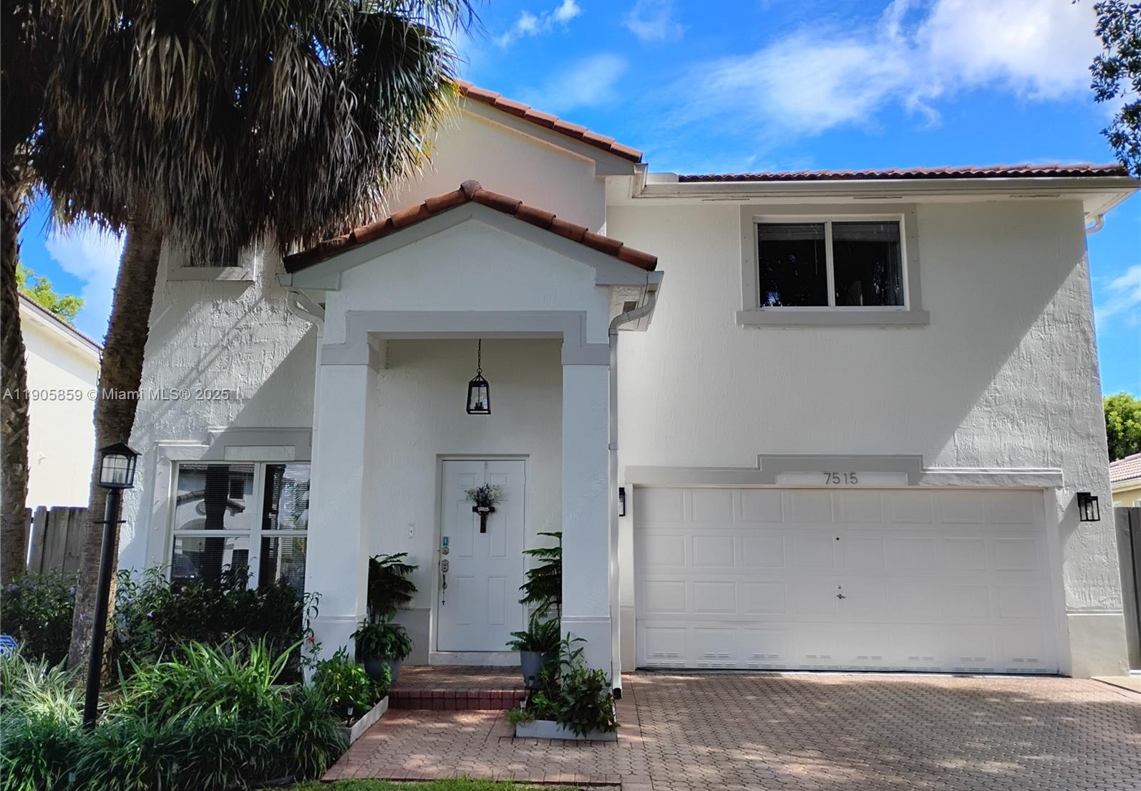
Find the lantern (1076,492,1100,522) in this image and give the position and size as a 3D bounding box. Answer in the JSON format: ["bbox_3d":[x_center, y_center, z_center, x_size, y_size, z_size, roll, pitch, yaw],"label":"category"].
[{"bbox_3d":[6.055,1.290,10.771,0.150,0.335,0.210,0,-10,3],"label":"lantern"}]

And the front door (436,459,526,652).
[{"bbox_3d":[-0.945,1.707,9.920,0.925,2.030,0.080,0,-10,3],"label":"front door"}]

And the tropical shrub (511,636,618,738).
[{"bbox_3d":[-0.048,2.231,7.133,0.820,0.700,0.780,0,-10,3],"label":"tropical shrub"}]

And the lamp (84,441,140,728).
[{"bbox_3d":[-3.566,1.438,7.084,0.250,2.200,0.250,2,-10,-9],"label":"lamp"}]

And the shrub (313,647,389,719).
[{"bbox_3d":[-1.739,2.274,7.358,0.570,0.570,0.540,0,-10,3],"label":"shrub"}]

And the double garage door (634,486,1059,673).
[{"bbox_3d":[3.209,2.182,11.000,4.880,2.130,0.100,0,-10,3],"label":"double garage door"}]

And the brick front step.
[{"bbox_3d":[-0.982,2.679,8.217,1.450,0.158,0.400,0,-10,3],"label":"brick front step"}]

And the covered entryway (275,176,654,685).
[{"bbox_3d":[-0.902,0.459,9.196,3.585,4.690,1.930,0,-10,3],"label":"covered entryway"}]

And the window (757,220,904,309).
[{"bbox_3d":[3.249,-1.664,11.560,1.860,1.240,0.100,0,-10,3],"label":"window"}]

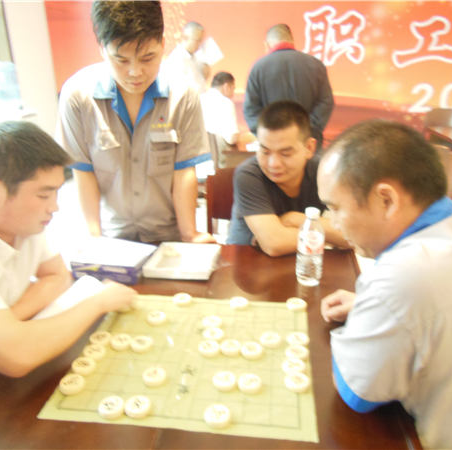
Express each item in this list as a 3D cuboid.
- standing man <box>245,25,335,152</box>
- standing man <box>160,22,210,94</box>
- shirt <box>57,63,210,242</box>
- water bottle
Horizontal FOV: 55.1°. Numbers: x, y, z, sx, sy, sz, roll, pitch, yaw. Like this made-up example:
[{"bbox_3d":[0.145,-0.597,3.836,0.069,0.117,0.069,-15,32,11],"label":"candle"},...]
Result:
[{"bbox_3d":[0.390,-0.475,2.938,0.540,1.620,0.380,-2,22,-1],"label":"standing man"},{"bbox_3d":[-0.289,-0.806,3.632,0.400,1.640,0.480,4,22,14],"label":"standing man"},{"bbox_3d":[-0.292,-0.233,1.430,0.460,0.610,0.290,-4,33,-6],"label":"shirt"},{"bbox_3d":[0.226,0.058,1.167,0.068,0.217,0.068,-2,22,0],"label":"water bottle"}]

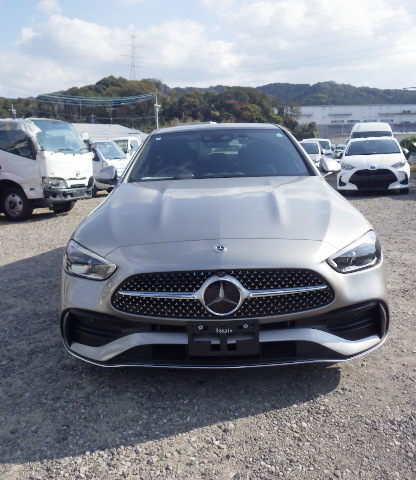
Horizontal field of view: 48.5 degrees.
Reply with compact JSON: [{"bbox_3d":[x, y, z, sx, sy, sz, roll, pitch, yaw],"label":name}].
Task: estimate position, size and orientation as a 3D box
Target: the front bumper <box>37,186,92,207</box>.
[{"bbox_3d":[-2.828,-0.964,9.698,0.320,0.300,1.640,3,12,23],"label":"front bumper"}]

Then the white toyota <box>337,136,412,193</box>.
[{"bbox_3d":[4.575,-2.126,12.893,1.695,1.500,3.940,2,12,18],"label":"white toyota"}]

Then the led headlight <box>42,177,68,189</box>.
[{"bbox_3d":[-3.065,-1.137,9.155,0.260,0.240,0.500,3,12,23],"label":"led headlight"}]

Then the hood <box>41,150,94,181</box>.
[{"bbox_3d":[-2.874,-1.559,9.595,0.320,0.530,1.520,3,12,23],"label":"hood"}]

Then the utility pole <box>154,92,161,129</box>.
[{"bbox_3d":[-7.557,-18.098,70.000,0.800,10.000,0.500,-2,11,0],"label":"utility pole"}]

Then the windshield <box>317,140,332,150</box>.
[{"bbox_3d":[6.300,-5.316,26.000,1.350,0.500,0.420,0,11,8],"label":"windshield"}]

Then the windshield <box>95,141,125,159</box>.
[{"bbox_3d":[-2.968,-2.711,14.000,0.420,0.520,1.300,2,12,20],"label":"windshield"}]

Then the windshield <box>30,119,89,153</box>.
[{"bbox_3d":[-3.015,-2.115,9.543,0.450,0.650,1.480,3,12,23],"label":"windshield"}]

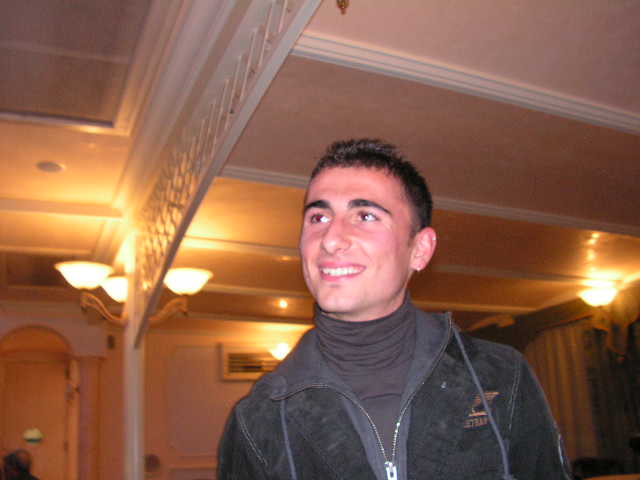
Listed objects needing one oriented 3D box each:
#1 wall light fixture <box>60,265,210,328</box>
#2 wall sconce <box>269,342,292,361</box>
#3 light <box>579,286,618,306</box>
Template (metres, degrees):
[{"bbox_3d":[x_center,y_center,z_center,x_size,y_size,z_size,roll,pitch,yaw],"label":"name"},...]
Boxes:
[{"bbox_3d":[-1.051,0.349,3.693,0.845,0.305,0.571,6,-21,-24],"label":"wall light fixture"},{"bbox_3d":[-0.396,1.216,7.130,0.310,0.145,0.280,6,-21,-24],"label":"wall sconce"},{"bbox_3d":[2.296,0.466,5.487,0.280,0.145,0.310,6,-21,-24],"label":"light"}]

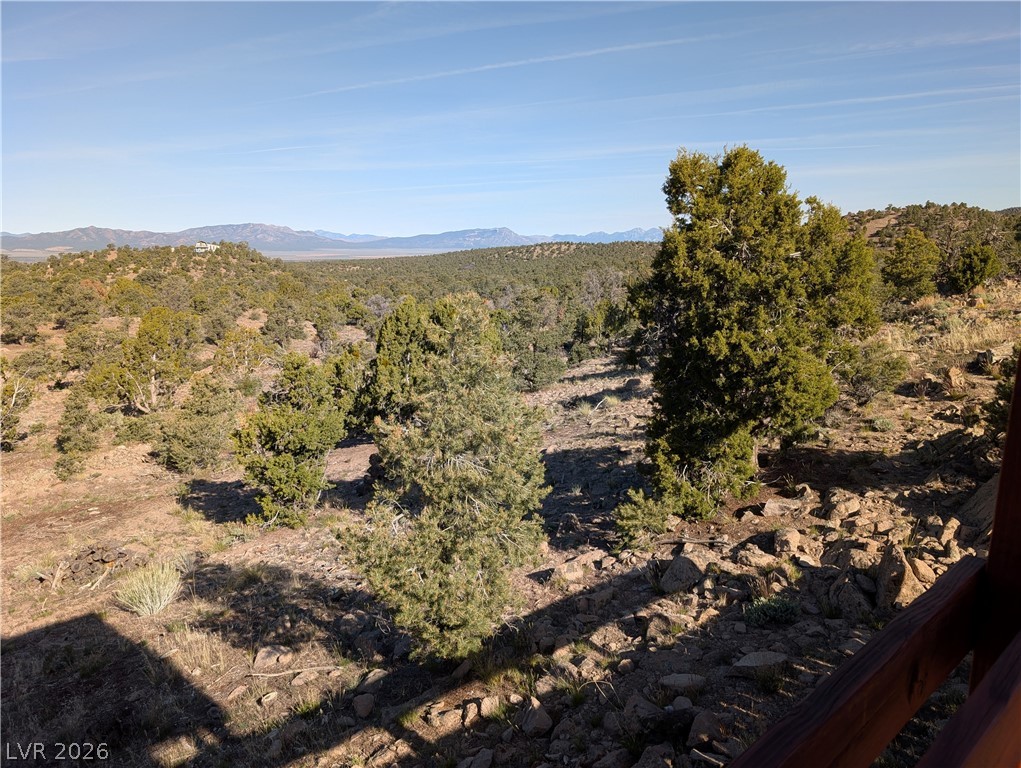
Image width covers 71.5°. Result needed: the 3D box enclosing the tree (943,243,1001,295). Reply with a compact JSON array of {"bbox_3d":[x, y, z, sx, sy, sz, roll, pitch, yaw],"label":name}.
[{"bbox_3d":[21.872,-5.443,33.386,2.373,2.404,2.255,7,13,32],"label":"tree"}]

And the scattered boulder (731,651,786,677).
[{"bbox_3d":[1.963,2.221,5.618,0.420,0.133,0.231,4,12,21],"label":"scattered boulder"}]

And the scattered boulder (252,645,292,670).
[{"bbox_3d":[-2.918,3.321,8.652,0.480,0.221,0.384,-4,12,-20],"label":"scattered boulder"}]

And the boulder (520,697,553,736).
[{"bbox_3d":[0.192,2.446,5.216,0.235,0.282,0.177,0,11,2],"label":"boulder"}]

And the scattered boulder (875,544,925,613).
[{"bbox_3d":[3.365,1.674,6.104,0.367,0.584,0.276,7,13,30],"label":"scattered boulder"}]

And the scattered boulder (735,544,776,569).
[{"bbox_3d":[3.479,2.419,10.023,0.584,0.260,0.467,4,12,20],"label":"scattered boulder"}]

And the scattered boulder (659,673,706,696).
[{"bbox_3d":[1.325,2.317,5.467,0.360,0.111,0.198,3,11,15],"label":"scattered boulder"}]

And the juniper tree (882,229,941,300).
[{"bbox_3d":[19.091,-5.634,33.413,2.452,3.327,2.329,6,13,29],"label":"juniper tree"}]

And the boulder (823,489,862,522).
[{"bbox_3d":[3.739,1.368,7.984,0.405,0.356,0.324,5,12,26],"label":"boulder"}]

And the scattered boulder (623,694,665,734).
[{"bbox_3d":[0.957,2.377,5.100,0.296,0.244,0.222,2,11,12],"label":"scattered boulder"}]

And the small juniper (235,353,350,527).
[{"bbox_3d":[-3.084,0.785,10.041,1.513,2.455,1.437,-4,12,-17],"label":"small juniper"}]

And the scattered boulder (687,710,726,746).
[{"bbox_3d":[1.838,3.207,6.608,0.367,0.236,0.294,3,12,17],"label":"scattered boulder"}]

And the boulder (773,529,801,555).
[{"bbox_3d":[2.893,1.645,7.402,0.251,0.254,0.214,5,12,22],"label":"boulder"}]

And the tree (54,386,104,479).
[{"bbox_3d":[-11.563,1.270,18.764,1.150,2.403,1.092,-7,13,-32],"label":"tree"}]

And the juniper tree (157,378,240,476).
[{"bbox_3d":[-5.813,0.751,13.242,1.414,1.839,1.343,-5,12,-24],"label":"juniper tree"}]

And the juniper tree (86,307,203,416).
[{"bbox_3d":[-14.337,-0.884,27.354,4.049,4.176,3.847,-6,12,-27],"label":"juniper tree"}]

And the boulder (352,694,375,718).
[{"bbox_3d":[-1.558,3.423,7.485,0.230,0.169,0.184,-3,11,-13],"label":"boulder"}]

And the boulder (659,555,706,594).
[{"bbox_3d":[2.323,2.568,9.519,0.632,0.420,0.506,3,11,14],"label":"boulder"}]

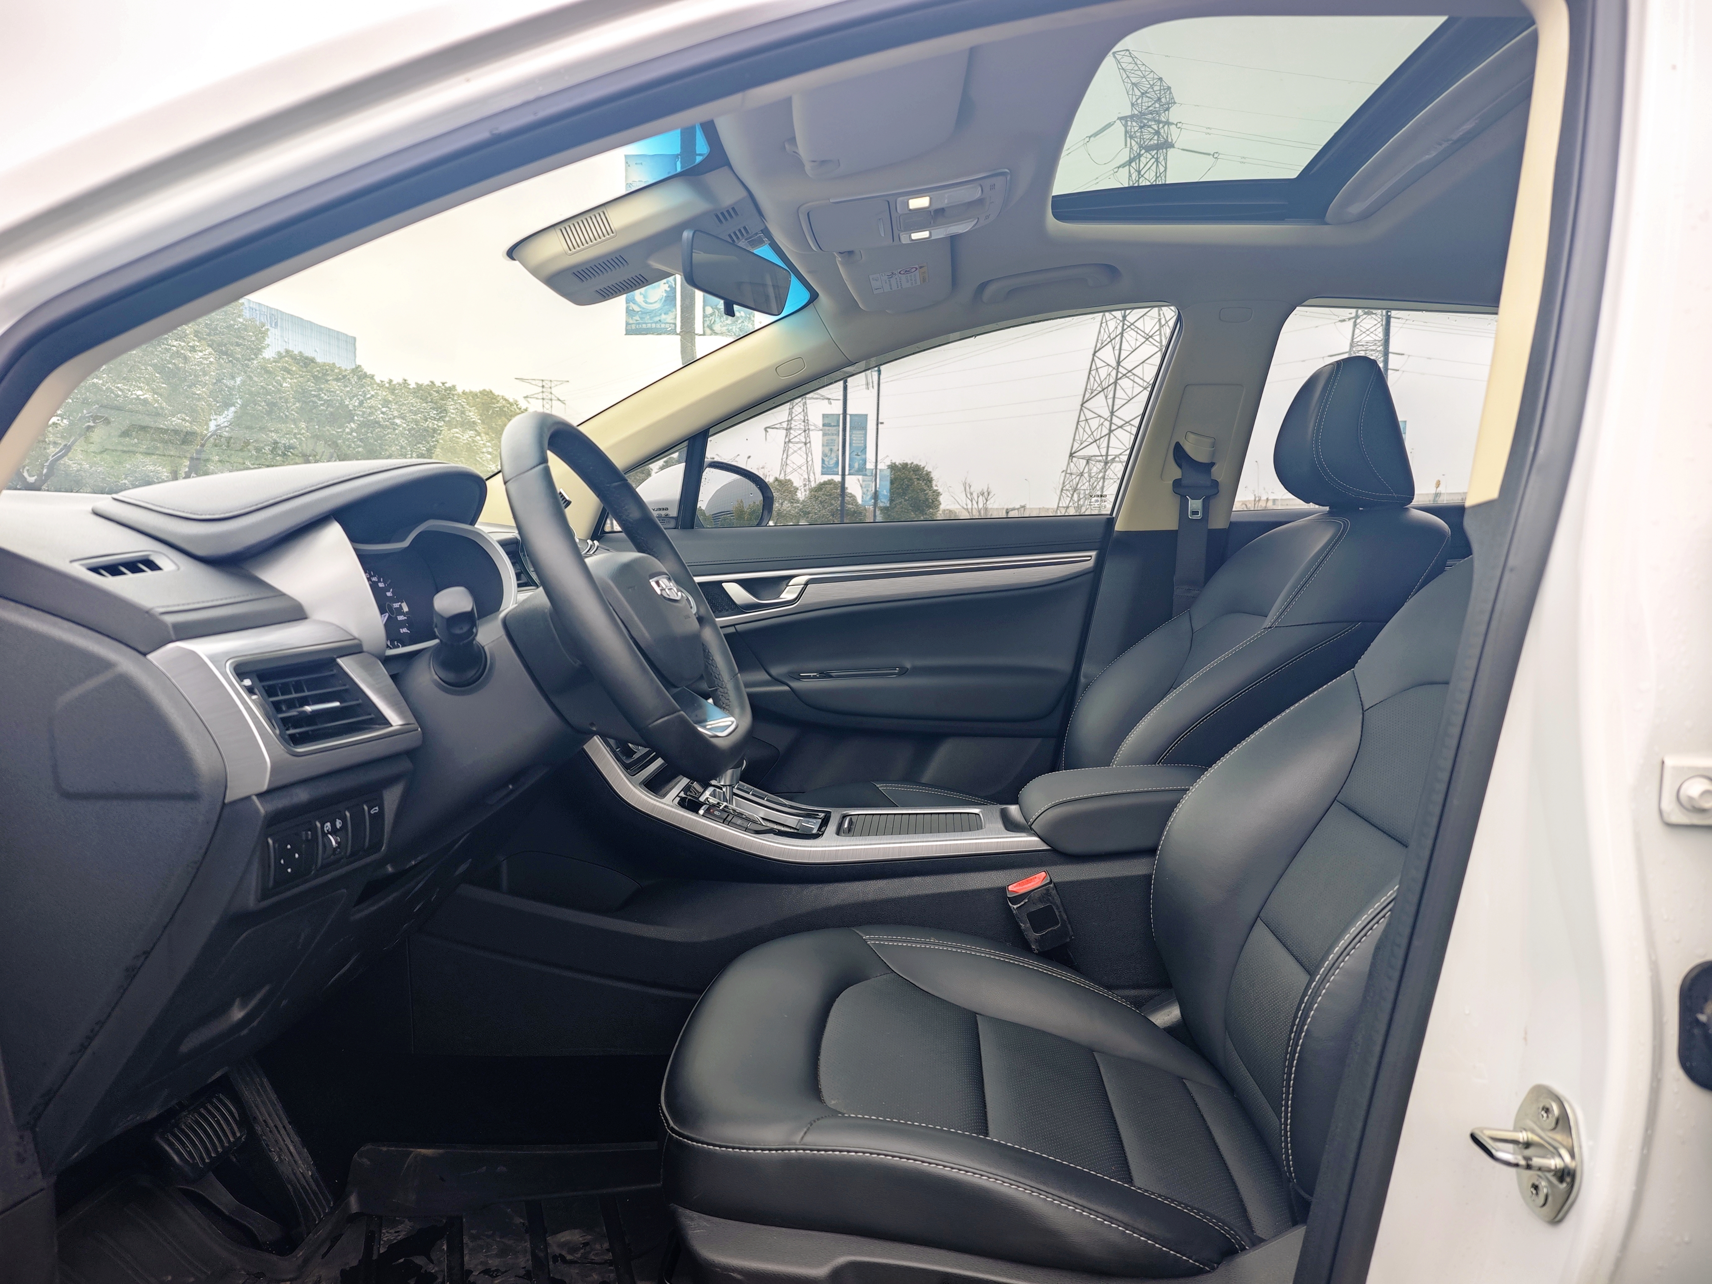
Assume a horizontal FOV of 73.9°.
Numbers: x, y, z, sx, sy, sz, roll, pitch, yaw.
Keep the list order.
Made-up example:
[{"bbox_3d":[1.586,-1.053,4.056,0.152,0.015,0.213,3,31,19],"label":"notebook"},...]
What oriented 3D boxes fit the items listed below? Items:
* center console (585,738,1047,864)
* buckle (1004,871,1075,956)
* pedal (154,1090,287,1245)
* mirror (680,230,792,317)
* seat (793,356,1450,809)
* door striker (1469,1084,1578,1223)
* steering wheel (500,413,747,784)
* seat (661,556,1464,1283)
[{"bbox_3d":[-0.033,0.173,1.386,0.522,0.143,0.207,2,7,3],"label":"center console"},{"bbox_3d":[0.210,0.309,1.298,0.044,0.085,0.030,-18,6,6],"label":"buckle"},{"bbox_3d":[-0.640,0.527,1.149,0.113,0.143,0.094,2,7,3],"label":"pedal"},{"bbox_3d":[-0.145,-0.430,1.338,0.035,0.065,0.227,10,10,24],"label":"mirror"},{"bbox_3d":[0.329,0.076,1.709,0.886,0.985,0.522,2,7,3],"label":"seat"},{"bbox_3d":[0.383,0.291,0.649,0.043,0.073,0.058,2,7,3],"label":"door striker"},{"bbox_3d":[-0.212,-0.033,1.019,0.099,0.359,0.364,-29,4,7],"label":"steering wheel"},{"bbox_3d":[0.296,0.162,1.016,0.886,0.985,0.522,2,7,3],"label":"seat"}]

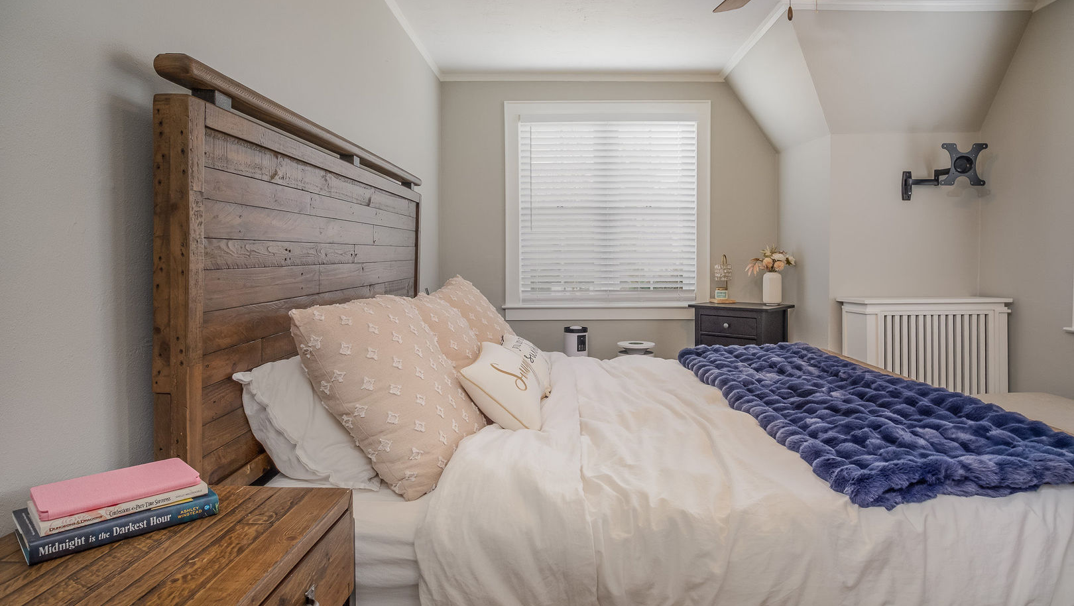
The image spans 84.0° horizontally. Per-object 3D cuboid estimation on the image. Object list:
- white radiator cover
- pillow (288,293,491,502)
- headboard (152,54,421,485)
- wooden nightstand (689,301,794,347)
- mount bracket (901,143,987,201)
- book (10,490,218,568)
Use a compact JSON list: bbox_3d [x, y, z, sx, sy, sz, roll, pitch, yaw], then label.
[{"bbox_3d":[2.115,0.419,3.285,0.800,0.880,0.280,0,3,-3],"label":"white radiator cover"},{"bbox_3d":[-0.363,0.223,1.730,0.190,0.560,0.610,-30,-3,14],"label":"pillow"},{"bbox_3d":[-0.727,0.190,2.310,0.085,1.560,2.070,0,3,2],"label":"headboard"},{"bbox_3d":[1.285,0.391,3.787,0.510,0.750,0.380,2,3,40],"label":"wooden nightstand"},{"bbox_3d":[2.306,-0.740,3.385,0.340,0.300,0.240,0,4,7],"label":"mount bracket"},{"bbox_3d":[-0.664,0.333,0.949,0.162,0.029,0.237,3,5,43],"label":"book"}]

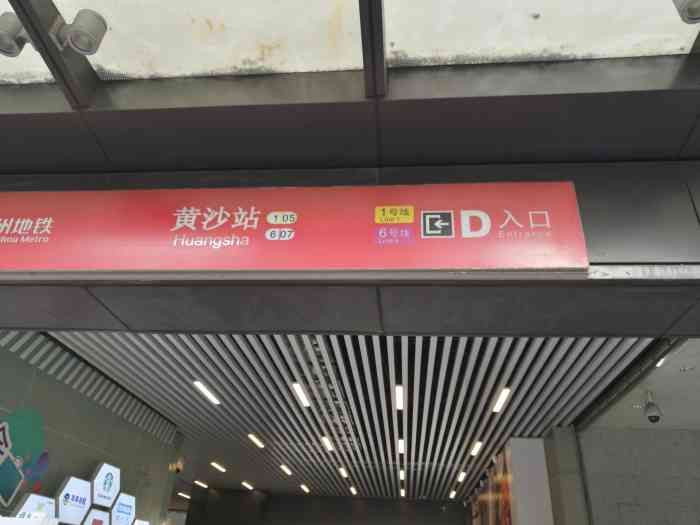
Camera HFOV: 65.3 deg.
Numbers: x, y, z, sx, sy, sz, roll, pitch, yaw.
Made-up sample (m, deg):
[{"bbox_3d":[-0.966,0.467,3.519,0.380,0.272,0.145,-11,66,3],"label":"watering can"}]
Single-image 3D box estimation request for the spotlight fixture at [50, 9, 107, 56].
[{"bbox_3d":[-1.381,-1.180,2.794,0.224,0.182,0.138,0,-31,6],"label":"spotlight fixture"}]

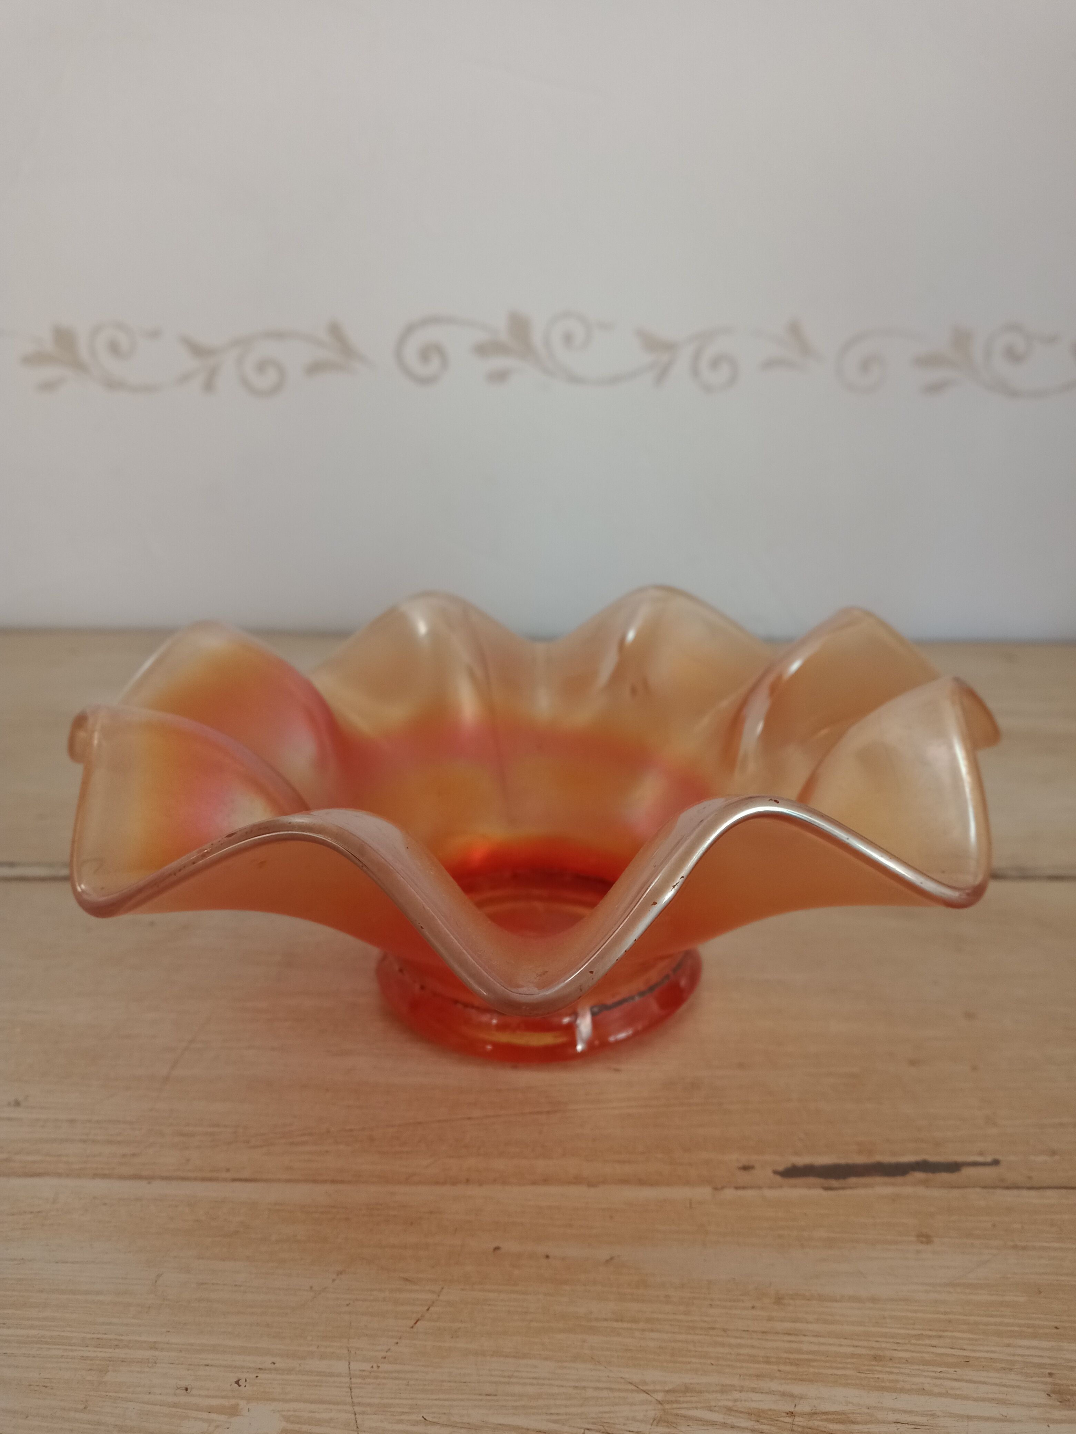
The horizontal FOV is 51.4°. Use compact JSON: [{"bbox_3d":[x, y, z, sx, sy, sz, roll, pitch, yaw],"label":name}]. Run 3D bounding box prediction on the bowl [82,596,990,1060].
[{"bbox_3d":[0.000,0.025,0.272,0.219,0.083,0.219,-1,18,0],"label":"bowl"}]

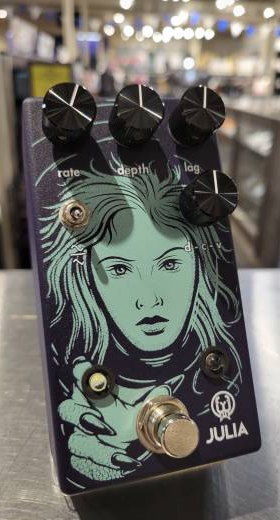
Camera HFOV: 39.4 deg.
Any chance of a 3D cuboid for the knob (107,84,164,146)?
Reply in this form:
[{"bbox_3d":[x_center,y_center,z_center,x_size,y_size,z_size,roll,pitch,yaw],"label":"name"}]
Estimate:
[{"bbox_3d":[-0.001,-0.045,0.122,0.015,0.015,0.011,0,-9,-14],"label":"knob"}]

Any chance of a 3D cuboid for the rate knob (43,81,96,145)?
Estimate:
[{"bbox_3d":[-0.021,-0.043,0.117,0.015,0.015,0.011,17,-12,-11],"label":"rate knob"}]

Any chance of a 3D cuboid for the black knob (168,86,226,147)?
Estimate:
[{"bbox_3d":[0.019,-0.047,0.127,0.015,0.015,0.011,5,-10,-13],"label":"black knob"}]

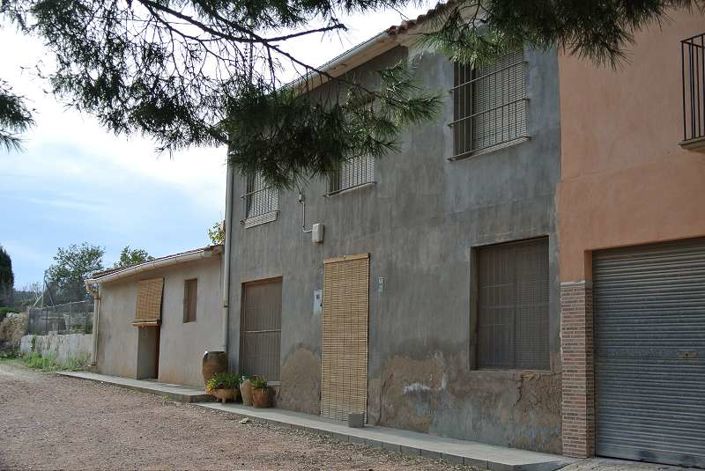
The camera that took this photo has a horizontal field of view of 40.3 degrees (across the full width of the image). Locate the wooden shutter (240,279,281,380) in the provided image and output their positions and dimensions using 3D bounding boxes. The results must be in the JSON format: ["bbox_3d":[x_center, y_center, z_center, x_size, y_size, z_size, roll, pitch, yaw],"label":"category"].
[{"bbox_3d":[-1.631,1.763,17.887,0.050,1.854,1.791,6,-9,-30],"label":"wooden shutter"}]

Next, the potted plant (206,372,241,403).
[{"bbox_3d":[-2.405,2.848,17.901,0.634,0.576,0.634,6,-9,-30],"label":"potted plant"}]

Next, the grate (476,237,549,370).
[{"bbox_3d":[2.023,0.873,11.815,0.050,1.573,1.501,6,-9,-30],"label":"grate"}]

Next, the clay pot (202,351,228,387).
[{"bbox_3d":[-2.615,2.625,18.363,0.488,0.815,0.488,1,-8,0],"label":"clay pot"}]

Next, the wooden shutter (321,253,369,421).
[{"bbox_3d":[-0.156,1.594,15.122,0.040,2.517,1.444,6,-9,-30],"label":"wooden shutter"}]

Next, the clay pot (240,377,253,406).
[{"bbox_3d":[-1.870,2.814,17.181,0.268,0.482,0.268,1,-8,0],"label":"clay pot"}]

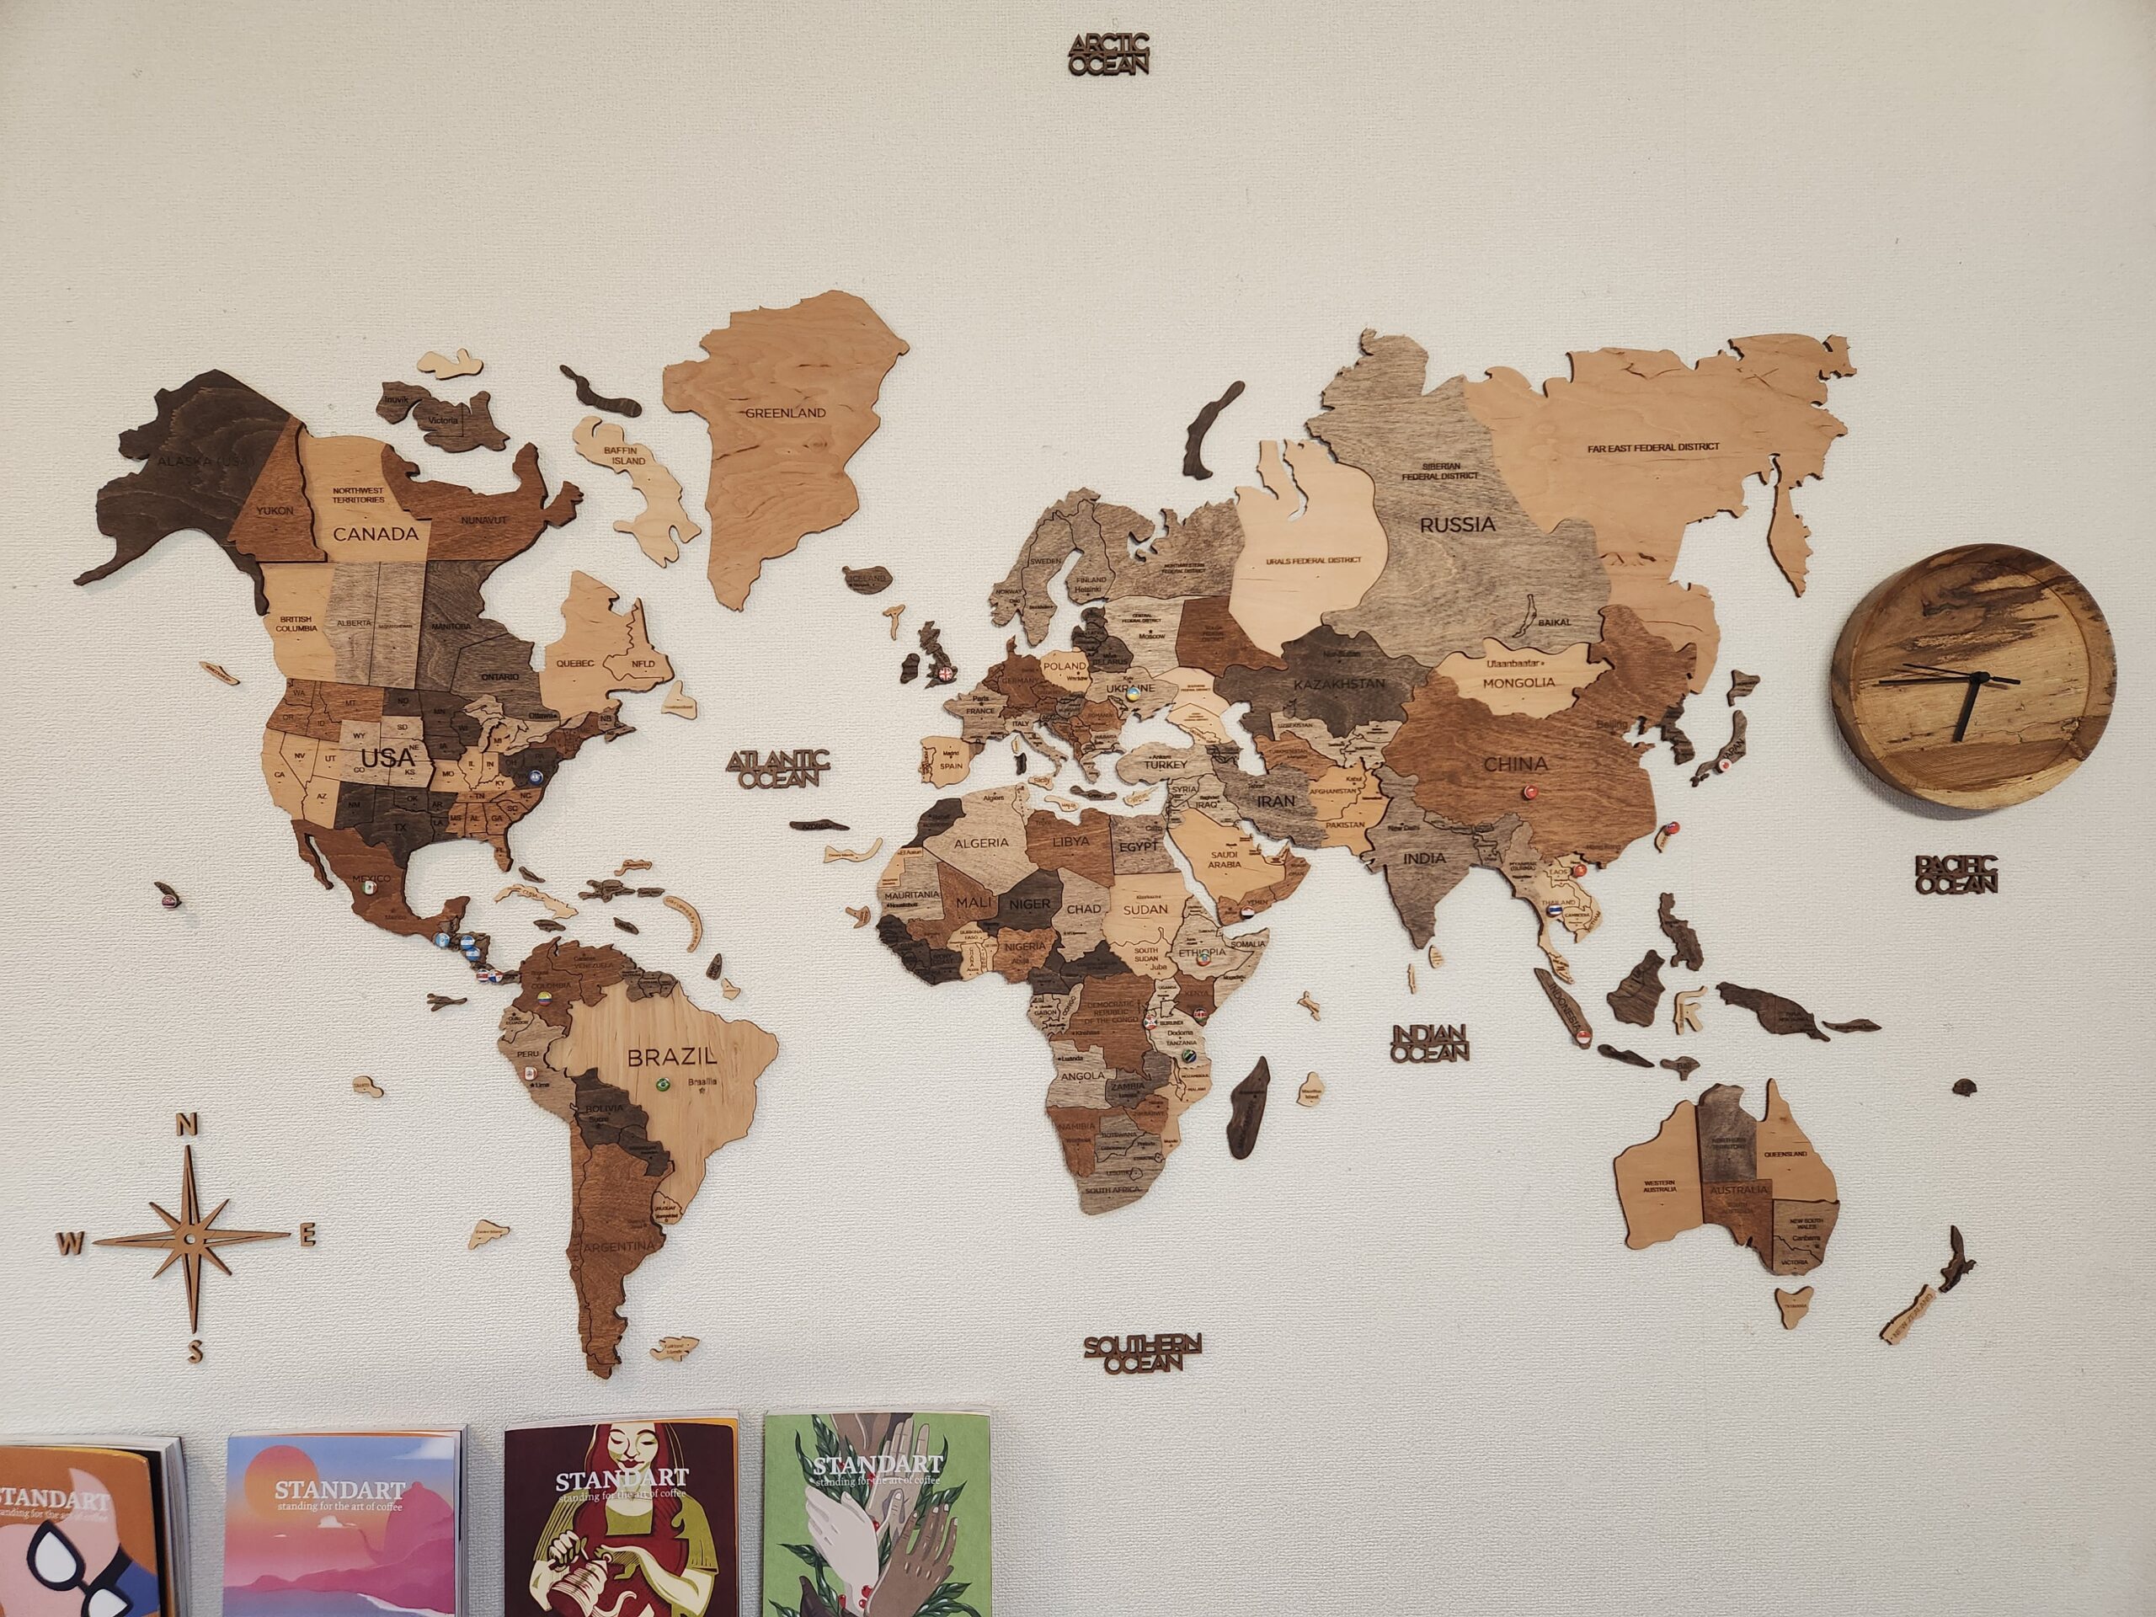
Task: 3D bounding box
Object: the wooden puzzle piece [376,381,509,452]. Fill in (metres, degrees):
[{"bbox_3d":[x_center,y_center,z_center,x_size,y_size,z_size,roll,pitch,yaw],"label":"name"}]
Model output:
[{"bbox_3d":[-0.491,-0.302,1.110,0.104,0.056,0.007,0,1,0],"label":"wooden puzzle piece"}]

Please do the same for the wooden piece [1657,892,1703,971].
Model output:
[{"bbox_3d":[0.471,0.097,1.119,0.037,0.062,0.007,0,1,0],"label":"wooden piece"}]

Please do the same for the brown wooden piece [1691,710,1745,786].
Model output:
[{"bbox_3d":[0.506,-0.047,1.134,0.046,0.061,0.007,-1,1,-2],"label":"brown wooden piece"}]

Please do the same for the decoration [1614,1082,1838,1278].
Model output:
[{"bbox_3d":[0.515,0.294,1.141,0.181,0.157,0.008,-1,1,-2],"label":"decoration"}]

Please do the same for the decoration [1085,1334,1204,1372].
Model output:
[{"bbox_3d":[0.051,0.430,1.133,0.092,0.033,0.006,-1,1,-2],"label":"decoration"}]

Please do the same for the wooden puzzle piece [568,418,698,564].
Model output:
[{"bbox_3d":[-0.339,-0.244,1.107,0.098,0.115,0.007,-1,1,-2],"label":"wooden puzzle piece"}]

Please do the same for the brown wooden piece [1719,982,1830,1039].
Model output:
[{"bbox_3d":[0.551,0.161,1.140,0.092,0.047,0.007,-1,1,-2],"label":"brown wooden piece"}]

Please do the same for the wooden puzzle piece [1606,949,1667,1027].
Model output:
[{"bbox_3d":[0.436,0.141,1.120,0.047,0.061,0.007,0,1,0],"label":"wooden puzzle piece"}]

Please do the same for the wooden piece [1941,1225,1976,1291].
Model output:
[{"bbox_3d":[0.703,0.360,1.148,0.030,0.054,0.007,-1,1,-2],"label":"wooden piece"}]

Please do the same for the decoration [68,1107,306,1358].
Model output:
[{"bbox_3d":[-0.689,0.332,1.111,0.198,0.195,0.006,-1,1,-2],"label":"decoration"}]

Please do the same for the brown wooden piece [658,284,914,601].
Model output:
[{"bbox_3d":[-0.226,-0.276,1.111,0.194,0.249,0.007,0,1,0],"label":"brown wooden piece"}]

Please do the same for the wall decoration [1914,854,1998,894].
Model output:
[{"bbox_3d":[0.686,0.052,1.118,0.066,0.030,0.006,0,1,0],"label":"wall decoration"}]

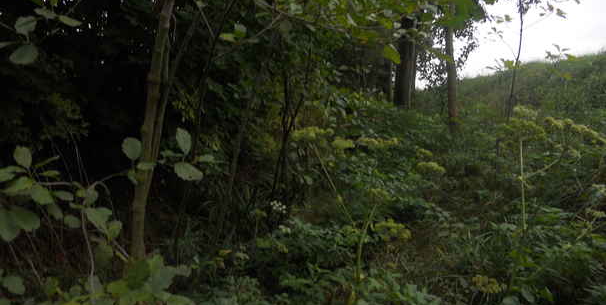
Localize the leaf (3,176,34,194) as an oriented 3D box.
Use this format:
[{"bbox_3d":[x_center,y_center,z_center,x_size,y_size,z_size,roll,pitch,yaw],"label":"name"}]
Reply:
[{"bbox_3d":[-0.752,0.085,1.250,0.082,0.043,0.050,-2,5,-31],"label":"leaf"}]

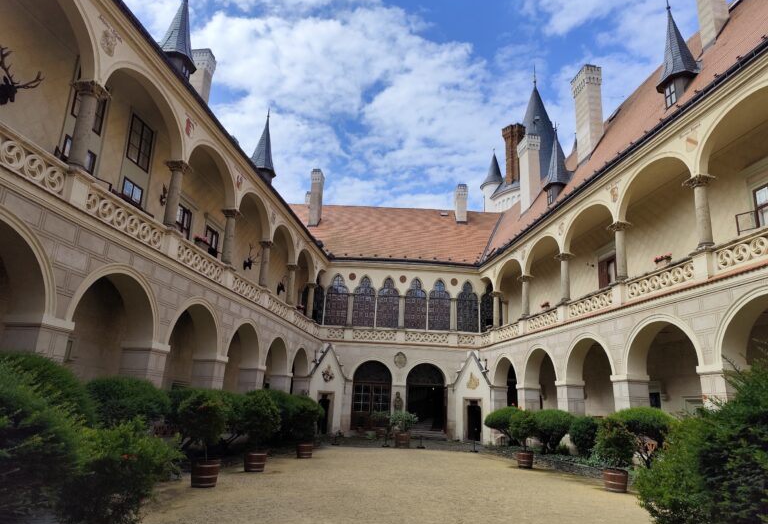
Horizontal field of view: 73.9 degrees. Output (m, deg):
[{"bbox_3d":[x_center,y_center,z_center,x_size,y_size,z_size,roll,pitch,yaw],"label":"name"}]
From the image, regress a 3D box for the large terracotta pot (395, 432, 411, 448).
[{"bbox_3d":[0.727,6.901,19.735,0.580,0.560,0.580,3,-15,1],"label":"large terracotta pot"}]

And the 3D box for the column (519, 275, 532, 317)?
[{"bbox_3d":[6.870,1.701,24.678,0.442,2.022,0.442,5,-16,-7],"label":"column"}]

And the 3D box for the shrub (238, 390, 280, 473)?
[{"bbox_3d":[-3.143,4.196,12.761,1.057,1.911,1.057,6,-16,-12],"label":"shrub"}]

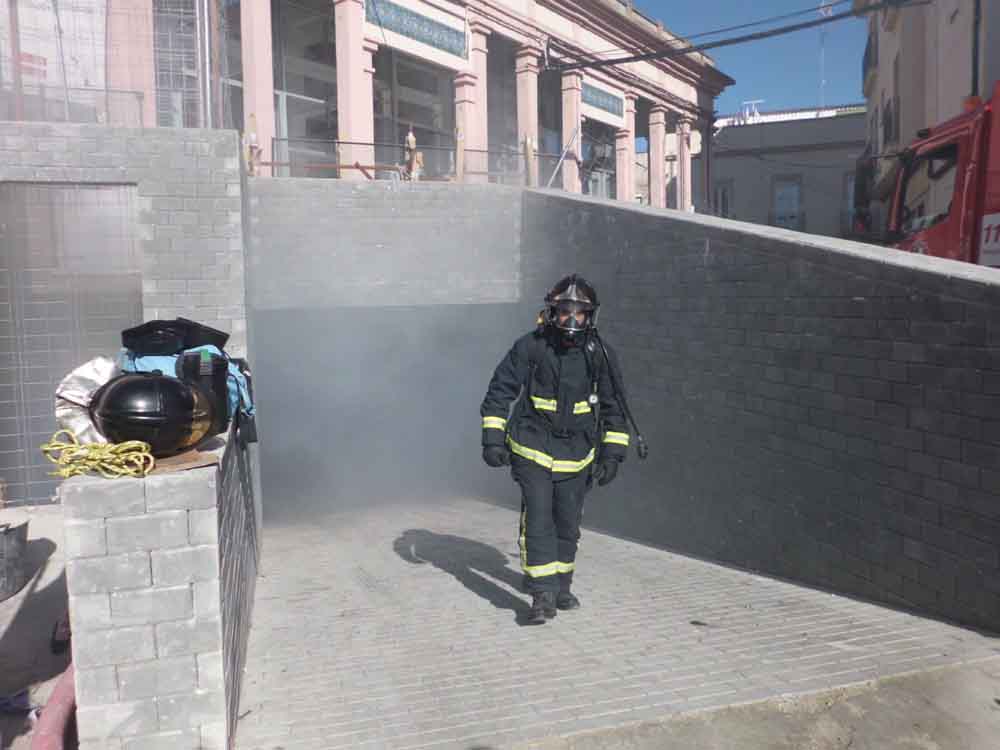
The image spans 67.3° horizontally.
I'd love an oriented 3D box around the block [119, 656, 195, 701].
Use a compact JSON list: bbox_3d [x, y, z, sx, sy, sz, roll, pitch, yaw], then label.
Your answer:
[{"bbox_3d":[-0.946,0.822,2.096,0.200,0.102,0.100,-2,6,-14],"label":"block"}]

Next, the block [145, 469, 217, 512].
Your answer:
[{"bbox_3d":[-0.868,0.313,2.069,0.170,0.096,0.100,-2,6,-14],"label":"block"}]

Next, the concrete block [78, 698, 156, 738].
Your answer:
[{"bbox_3d":[-1.019,0.909,2.032,0.194,0.096,0.100,-2,4,-14],"label":"concrete block"}]

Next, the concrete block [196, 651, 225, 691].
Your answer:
[{"bbox_3d":[-0.818,0.815,2.148,0.070,0.102,0.140,-2,6,-14],"label":"concrete block"}]

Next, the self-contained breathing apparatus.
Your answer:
[{"bbox_3d":[0.507,-0.029,4.030,0.560,0.950,0.460,-1,4,2],"label":"self-contained breathing apparatus"}]

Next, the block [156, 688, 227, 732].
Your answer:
[{"bbox_3d":[-0.841,0.901,2.074,0.168,0.096,0.100,-2,4,-14],"label":"block"}]

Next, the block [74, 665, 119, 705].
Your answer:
[{"bbox_3d":[-1.076,0.810,2.038,0.094,0.096,0.150,-2,4,-14],"label":"block"}]

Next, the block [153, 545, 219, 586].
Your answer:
[{"bbox_3d":[-0.866,0.515,2.088,0.170,0.097,0.100,-2,6,-14],"label":"block"}]

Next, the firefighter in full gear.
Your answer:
[{"bbox_3d":[0.281,0.374,3.955,0.770,1.780,0.530,-1,5,-7],"label":"firefighter in full gear"}]

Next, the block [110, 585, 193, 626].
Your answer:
[{"bbox_3d":[-0.931,0.609,2.035,0.195,0.096,0.100,-2,4,-14],"label":"block"}]

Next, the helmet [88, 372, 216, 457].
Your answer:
[{"bbox_3d":[-0.972,0.112,2.100,0.335,0.240,0.250,-1,-6,-21],"label":"helmet"}]

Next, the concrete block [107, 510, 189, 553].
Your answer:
[{"bbox_3d":[-0.951,0.417,2.058,0.200,0.103,0.100,-2,6,-14],"label":"concrete block"}]

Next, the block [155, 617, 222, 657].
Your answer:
[{"bbox_3d":[-0.863,0.715,2.107,0.170,0.103,0.100,-2,6,-14],"label":"block"}]

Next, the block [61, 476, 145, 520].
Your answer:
[{"bbox_3d":[-1.035,0.316,1.993,0.194,0.096,0.100,-2,4,-14],"label":"block"}]

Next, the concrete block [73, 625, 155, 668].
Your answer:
[{"bbox_3d":[-1.043,0.721,2.063,0.197,0.103,0.100,-2,6,-14],"label":"concrete block"}]

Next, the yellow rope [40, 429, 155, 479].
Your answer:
[{"bbox_3d":[-1.079,0.218,2.017,0.270,0.095,0.150,-2,4,-14],"label":"yellow rope"}]

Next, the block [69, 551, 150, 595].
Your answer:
[{"bbox_3d":[-1.030,0.514,2.006,0.194,0.096,0.100,-2,4,-14],"label":"block"}]

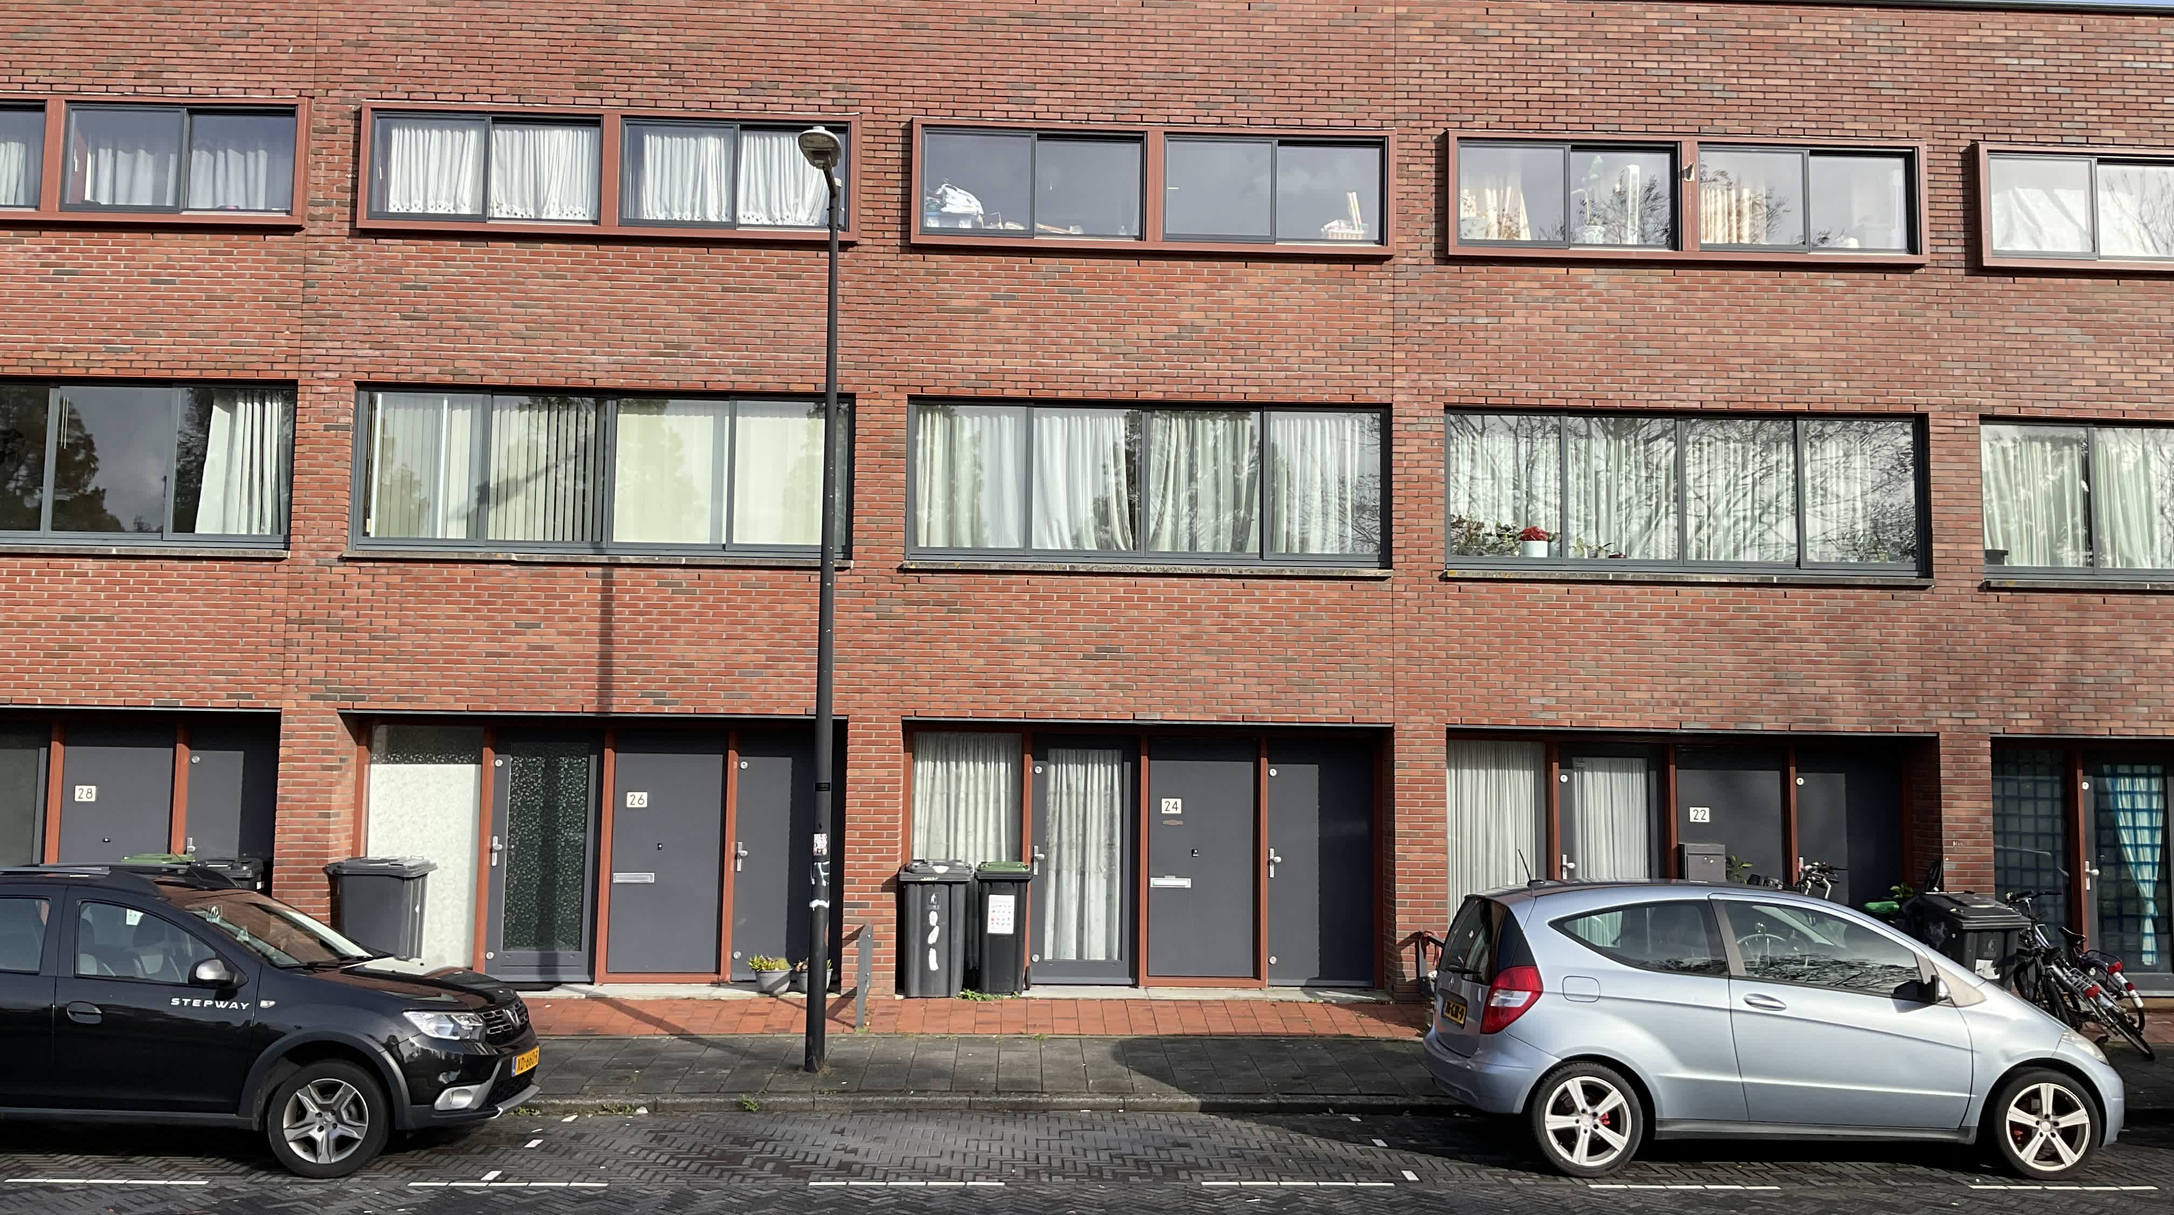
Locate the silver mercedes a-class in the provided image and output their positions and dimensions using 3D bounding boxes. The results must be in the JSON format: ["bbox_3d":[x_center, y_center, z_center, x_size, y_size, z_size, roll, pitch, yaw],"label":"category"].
[{"bbox_3d":[4.060,2.416,10.818,3.883,1.593,1.764,1,-6,-2],"label":"silver mercedes a-class"}]

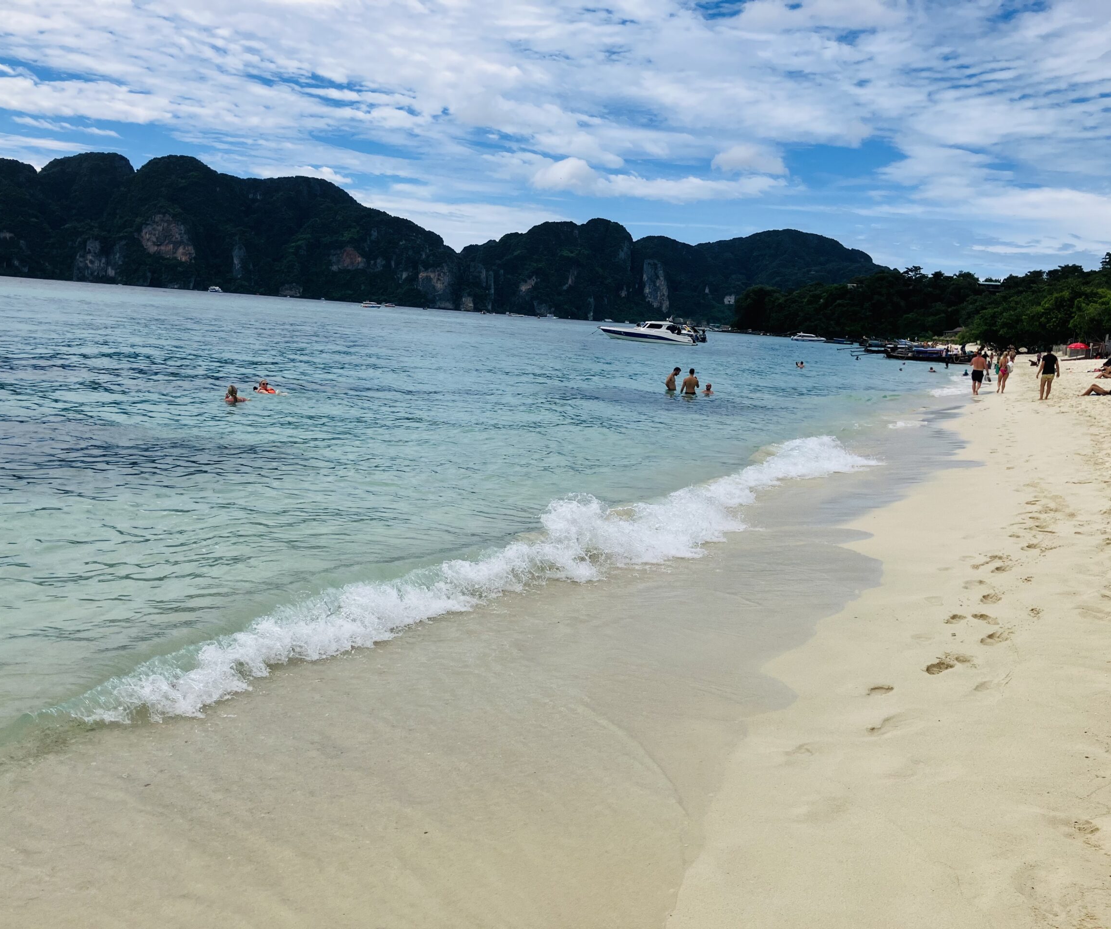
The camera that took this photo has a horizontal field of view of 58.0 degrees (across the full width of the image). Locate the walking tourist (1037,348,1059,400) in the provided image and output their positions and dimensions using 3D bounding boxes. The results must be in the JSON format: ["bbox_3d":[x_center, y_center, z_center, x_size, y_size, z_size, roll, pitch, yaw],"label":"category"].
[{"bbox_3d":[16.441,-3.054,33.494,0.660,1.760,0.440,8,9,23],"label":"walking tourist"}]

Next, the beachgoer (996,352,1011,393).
[{"bbox_3d":[17.719,-3.646,39.603,0.520,1.660,0.460,8,9,24],"label":"beachgoer"}]

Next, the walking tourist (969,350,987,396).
[{"bbox_3d":[17.089,-3.689,40.490,0.660,1.760,0.460,7,9,21],"label":"walking tourist"}]

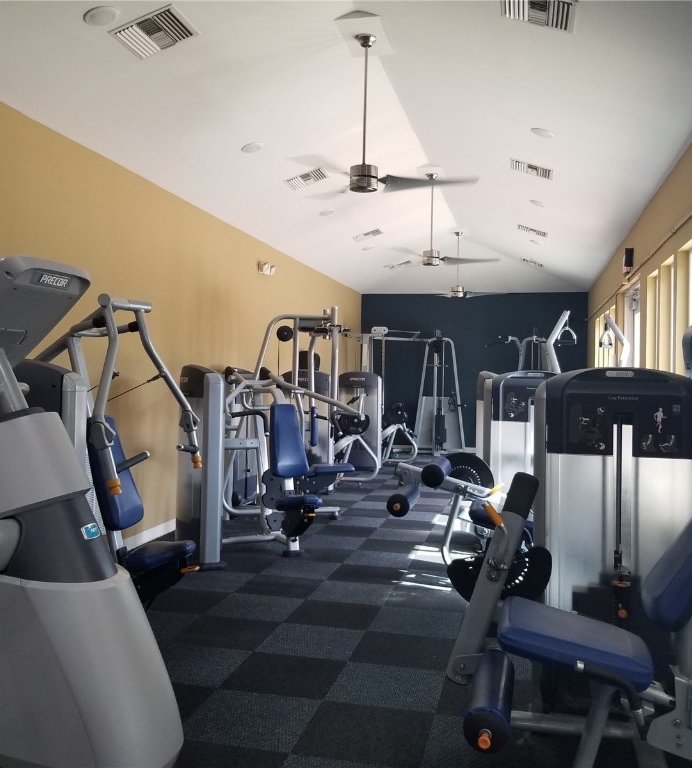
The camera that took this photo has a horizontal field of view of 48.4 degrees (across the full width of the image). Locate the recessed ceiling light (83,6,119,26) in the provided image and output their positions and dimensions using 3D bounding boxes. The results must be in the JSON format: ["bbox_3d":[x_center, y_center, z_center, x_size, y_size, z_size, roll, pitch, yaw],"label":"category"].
[{"bbox_3d":[-1.309,-1.956,4.107,0.187,0.025,0.187,-16,-4,13],"label":"recessed ceiling light"}]

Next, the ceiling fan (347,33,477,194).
[{"bbox_3d":[0.140,-1.767,5.021,1.400,1.030,1.340,1,0,13],"label":"ceiling fan"}]

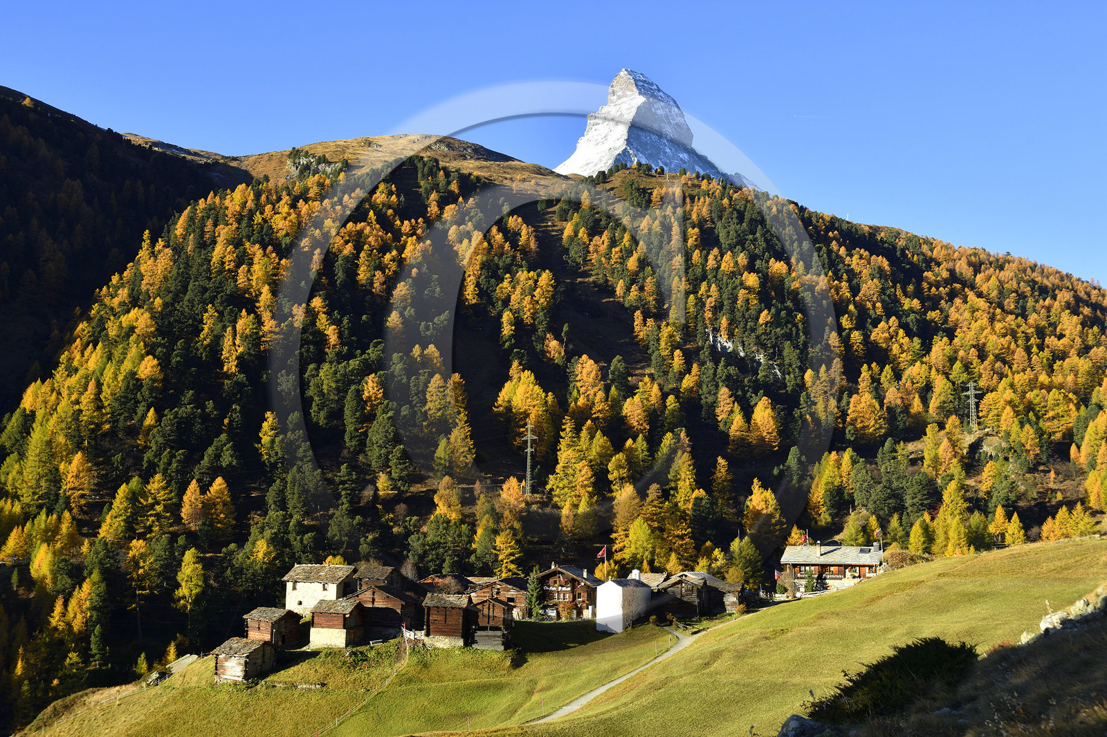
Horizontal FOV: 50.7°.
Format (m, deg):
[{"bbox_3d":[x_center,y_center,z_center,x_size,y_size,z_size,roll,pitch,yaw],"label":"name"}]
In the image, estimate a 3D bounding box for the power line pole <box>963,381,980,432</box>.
[{"bbox_3d":[194.007,17.701,540.101,9.600,23.500,2.900,-10,-14,44],"label":"power line pole"}]

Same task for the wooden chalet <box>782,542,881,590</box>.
[{"bbox_3d":[51.120,36.426,211.830,18.000,8.300,11.000,-4,-11,22],"label":"wooden chalet"}]

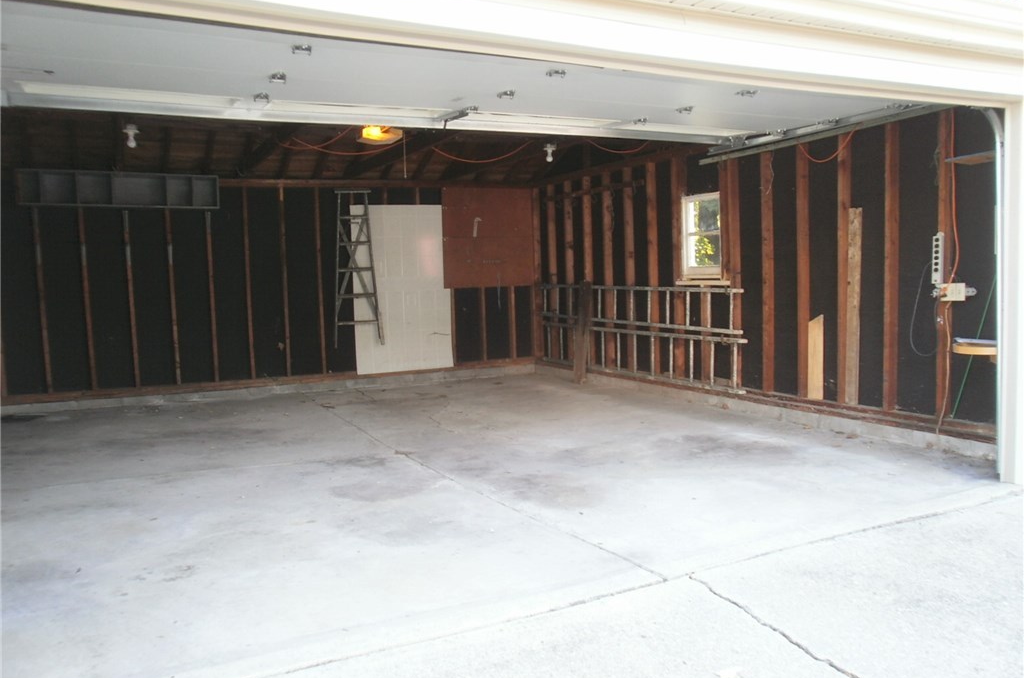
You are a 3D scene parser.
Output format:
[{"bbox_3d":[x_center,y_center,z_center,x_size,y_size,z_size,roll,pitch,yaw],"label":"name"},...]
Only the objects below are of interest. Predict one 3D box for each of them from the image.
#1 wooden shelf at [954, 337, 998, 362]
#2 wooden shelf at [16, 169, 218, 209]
[{"bbox_3d":[2.895,0.060,4.717,0.222,0.091,0.333,-4,5,-25],"label":"wooden shelf"},{"bbox_3d":[-4.077,-1.553,8.074,1.879,0.348,0.222,-4,5,-25],"label":"wooden shelf"}]

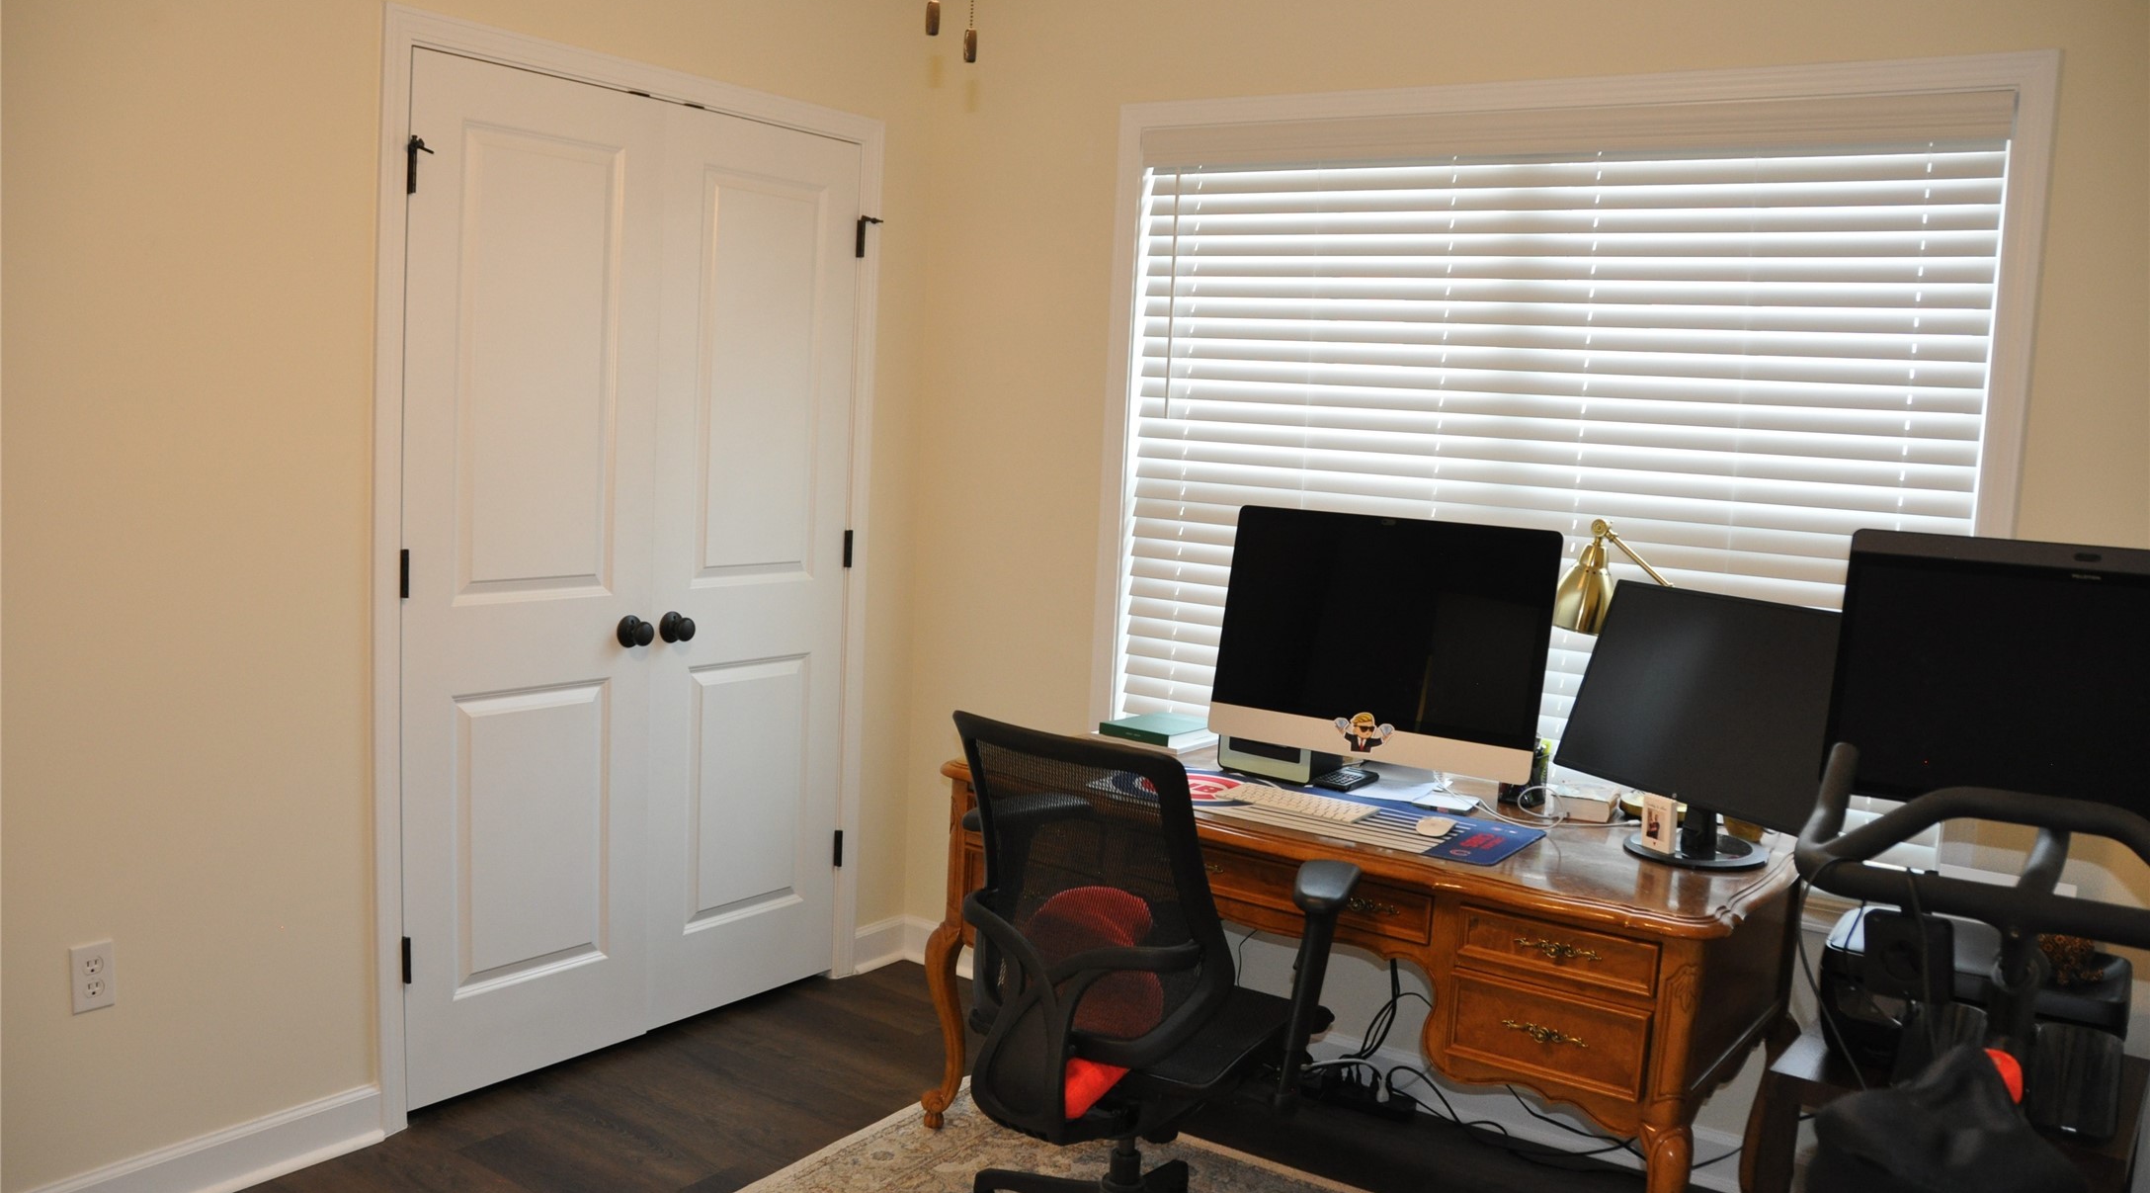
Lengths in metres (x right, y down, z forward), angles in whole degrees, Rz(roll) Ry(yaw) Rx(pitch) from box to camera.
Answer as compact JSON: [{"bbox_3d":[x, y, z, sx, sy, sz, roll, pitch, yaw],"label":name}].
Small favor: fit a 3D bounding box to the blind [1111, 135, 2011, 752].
[{"bbox_3d":[0.859,-0.269,3.317,1.750,1.340,0.060,8,8,34],"label":"blind"}]

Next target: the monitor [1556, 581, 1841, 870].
[{"bbox_3d":[1.077,0.224,2.700,0.220,0.430,0.600,-1,8,-28],"label":"monitor"}]

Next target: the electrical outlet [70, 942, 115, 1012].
[{"bbox_3d":[-1.600,0.623,2.628,0.010,0.115,0.071,8,8,34],"label":"electrical outlet"}]

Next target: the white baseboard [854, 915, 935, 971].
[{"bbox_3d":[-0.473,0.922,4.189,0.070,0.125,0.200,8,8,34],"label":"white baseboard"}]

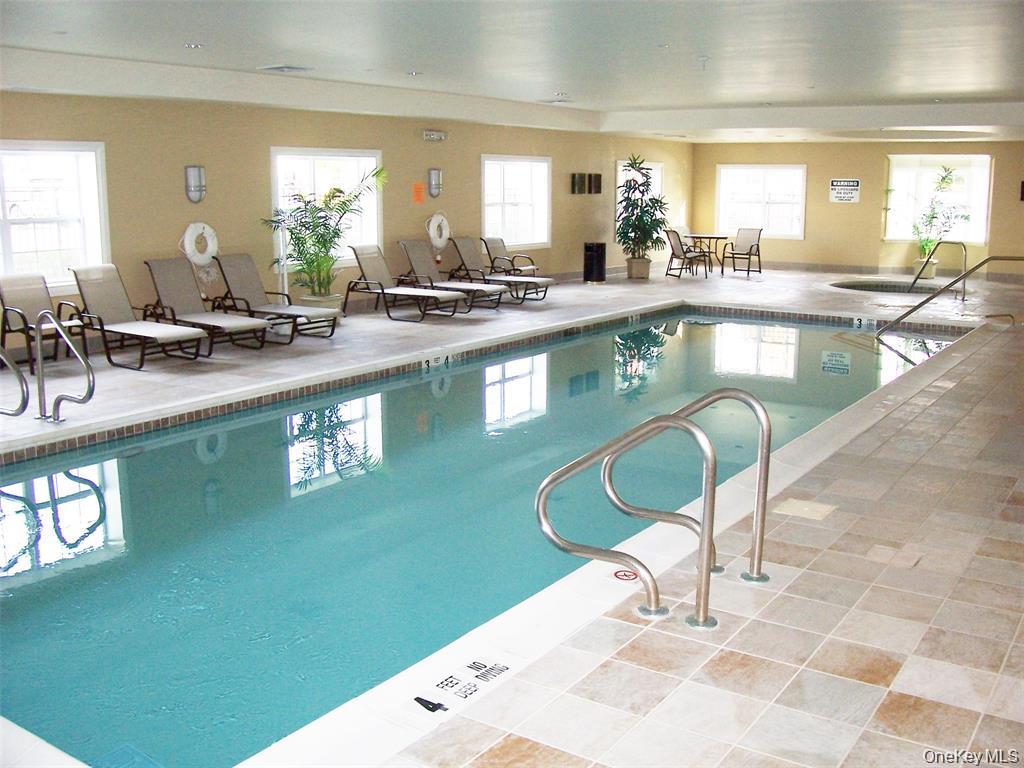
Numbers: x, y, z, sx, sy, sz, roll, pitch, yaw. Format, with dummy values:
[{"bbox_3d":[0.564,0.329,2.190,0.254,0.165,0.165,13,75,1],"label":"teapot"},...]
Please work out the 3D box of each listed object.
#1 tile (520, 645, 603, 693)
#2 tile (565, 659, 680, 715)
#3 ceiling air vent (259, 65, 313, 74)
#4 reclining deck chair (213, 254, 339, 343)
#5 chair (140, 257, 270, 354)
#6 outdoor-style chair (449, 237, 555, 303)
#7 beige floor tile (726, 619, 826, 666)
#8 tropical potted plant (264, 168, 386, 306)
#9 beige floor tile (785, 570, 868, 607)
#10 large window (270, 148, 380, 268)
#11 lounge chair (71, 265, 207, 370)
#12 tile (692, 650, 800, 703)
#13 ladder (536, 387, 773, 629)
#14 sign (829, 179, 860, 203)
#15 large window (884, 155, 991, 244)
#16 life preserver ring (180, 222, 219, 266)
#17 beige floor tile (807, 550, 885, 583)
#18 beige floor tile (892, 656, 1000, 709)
[{"bbox_3d":[0.186,1.018,3.601,0.205,0.010,0.300,7,13,34],"label":"tile"},{"bbox_3d":[0.395,1.051,3.479,0.300,0.010,0.300,7,13,34],"label":"tile"},{"bbox_3d":[-2.534,-3.520,11.280,0.460,0.040,0.460,7,13,34],"label":"ceiling air vent"},{"bbox_3d":[-2.596,-0.970,11.280,1.600,0.910,0.670,7,13,34],"label":"reclining deck chair"},{"bbox_3d":[-3.280,-0.836,10.854,1.330,0.950,0.690,5,12,27],"label":"chair"},{"bbox_3d":[-0.126,-1.716,15.115,1.610,0.920,0.690,7,13,34],"label":"outdoor-style chair"},{"bbox_3d":[1.002,0.983,3.814,0.300,0.010,0.300,7,13,34],"label":"beige floor tile"},{"bbox_3d":[-2.227,-1.666,12.349,1.150,1.900,1.220,0,11,0],"label":"tropical potted plant"},{"bbox_3d":[1.341,0.877,4.283,0.300,0.010,0.300,7,13,34],"label":"beige floor tile"},{"bbox_3d":[-2.372,-2.309,13.208,0.122,1.550,1.988,8,13,34],"label":"large window"},{"bbox_3d":[-3.750,-0.696,10.076,1.580,0.920,0.700,7,13,34],"label":"lounge chair"},{"bbox_3d":[0.825,1.032,3.560,0.300,0.010,0.300,7,13,34],"label":"tile"},{"bbox_3d":[0.610,0.449,4.268,0.836,0.826,0.663,8,13,34],"label":"ladder"},{"bbox_3d":[6.666,-3.856,20.128,0.610,0.460,0.020,7,13,34],"label":"sign"},{"bbox_3d":[8.176,-3.535,19.304,1.860,1.650,0.120,7,13,34],"label":"large window"},{"bbox_3d":[-3.526,-1.577,11.397,0.100,0.510,0.510,7,13,34],"label":"life preserver ring"},{"bbox_3d":[1.530,0.834,4.577,0.300,0.010,0.300,7,13,34],"label":"beige floor tile"},{"bbox_3d":[1.486,1.032,3.450,0.300,0.010,0.300,7,13,34],"label":"beige floor tile"}]

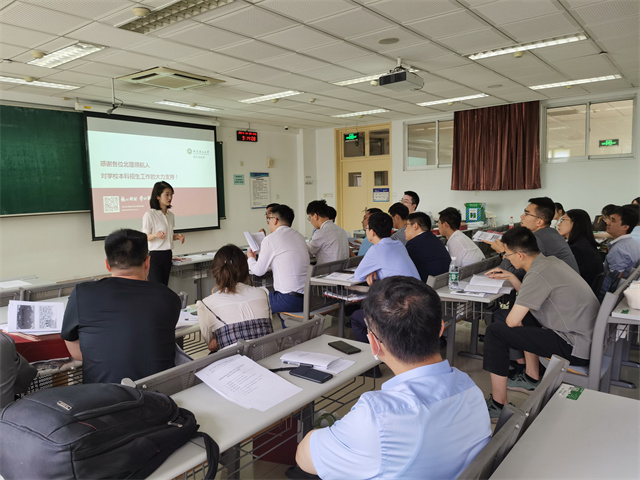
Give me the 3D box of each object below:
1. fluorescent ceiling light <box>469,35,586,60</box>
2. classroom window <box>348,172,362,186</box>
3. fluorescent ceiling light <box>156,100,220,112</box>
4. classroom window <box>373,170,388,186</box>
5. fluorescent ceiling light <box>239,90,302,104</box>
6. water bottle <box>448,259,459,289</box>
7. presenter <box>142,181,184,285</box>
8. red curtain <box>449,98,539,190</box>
[{"bbox_3d":[2.120,-2.024,5.211,1.200,0.080,0.300,3,7,38],"label":"fluorescent ceiling light"},{"bbox_3d":[0.753,-1.279,10.602,0.335,0.300,0.050,3,7,38],"label":"classroom window"},{"bbox_3d":[-2.147,-2.234,8.262,0.300,0.080,1.200,3,7,38],"label":"fluorescent ceiling light"},{"bbox_3d":[1.257,-1.253,10.209,0.335,0.300,0.050,3,7,38],"label":"classroom window"},{"bbox_3d":[-0.710,-2.139,7.448,1.200,0.080,0.300,3,7,38],"label":"fluorescent ceiling light"},{"bbox_3d":[0.929,0.230,3.462,0.066,0.225,0.066,3,7,38],"label":"water bottle"},{"bbox_3d":[-1.451,0.268,4.706,0.360,1.650,0.430,2,7,34],"label":"presenter"},{"bbox_3d":[3.061,-1.607,8.764,1.580,1.430,0.130,3,7,38],"label":"red curtain"}]

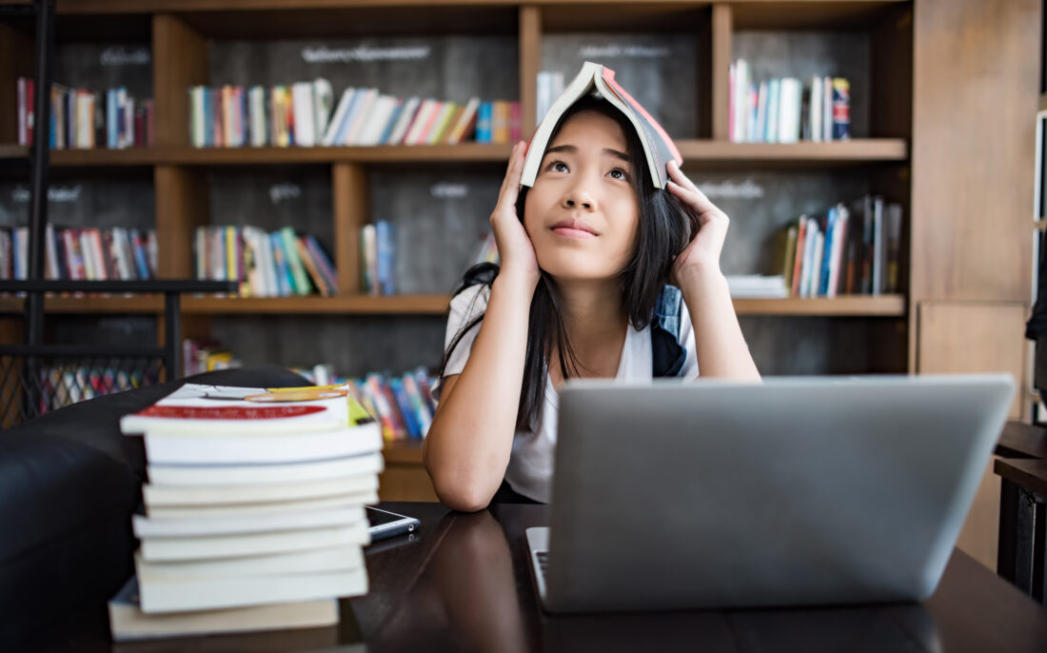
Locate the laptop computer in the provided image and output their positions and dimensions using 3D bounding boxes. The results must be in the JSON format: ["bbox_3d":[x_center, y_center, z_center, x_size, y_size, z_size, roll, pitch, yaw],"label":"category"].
[{"bbox_3d":[0.152,0.111,0.633,0.281,0.177,0.289,0,3,-4],"label":"laptop computer"}]

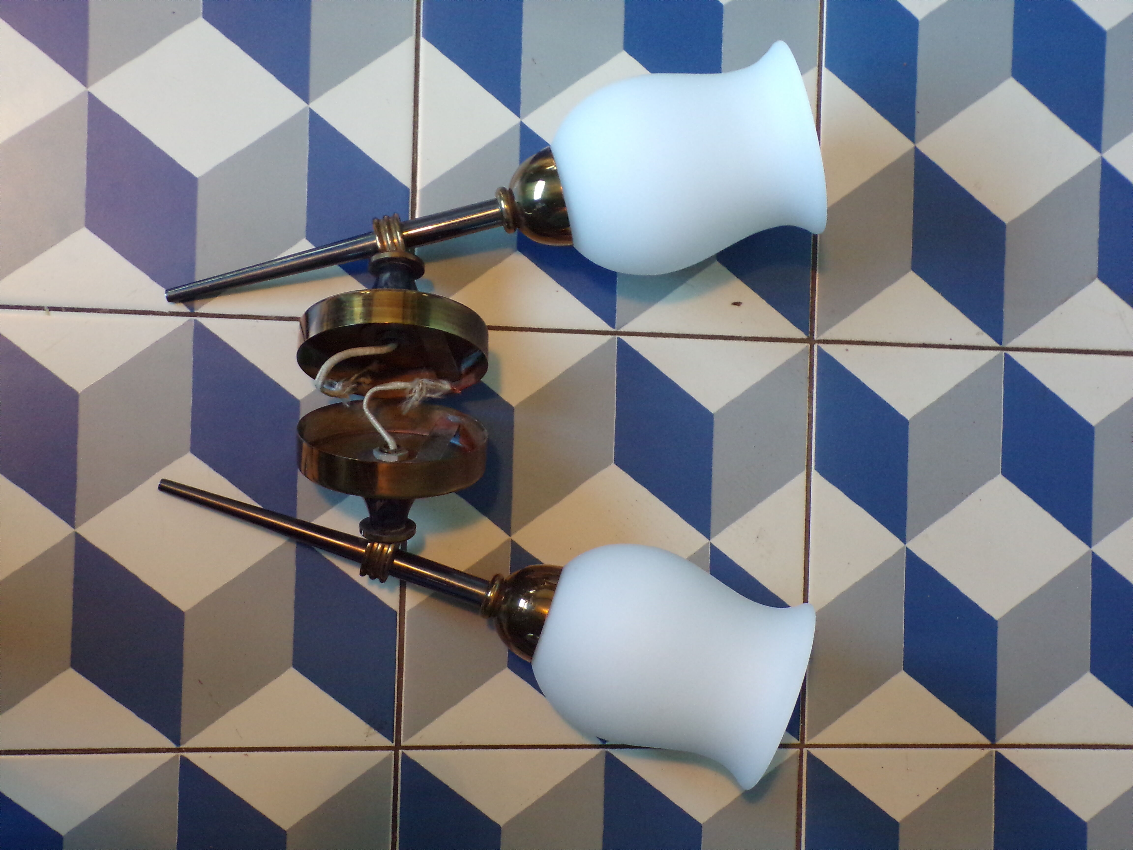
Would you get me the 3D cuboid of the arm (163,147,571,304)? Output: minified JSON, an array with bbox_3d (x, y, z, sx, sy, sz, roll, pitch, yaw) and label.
[{"bbox_3d":[-0.095,-0.085,0.762,0.197,0.049,0.049,-14,92,1],"label":"arm"}]

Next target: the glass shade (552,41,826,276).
[{"bbox_3d":[0.055,-0.122,0.759,0.120,0.096,0.096,-14,92,1],"label":"glass shade"}]

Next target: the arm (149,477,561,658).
[{"bbox_3d":[-0.101,0.059,0.761,0.197,0.049,0.049,19,86,1],"label":"arm"}]

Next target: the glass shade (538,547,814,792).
[{"bbox_3d":[0.045,0.109,0.759,0.120,0.096,0.096,19,86,1],"label":"glass shade"}]

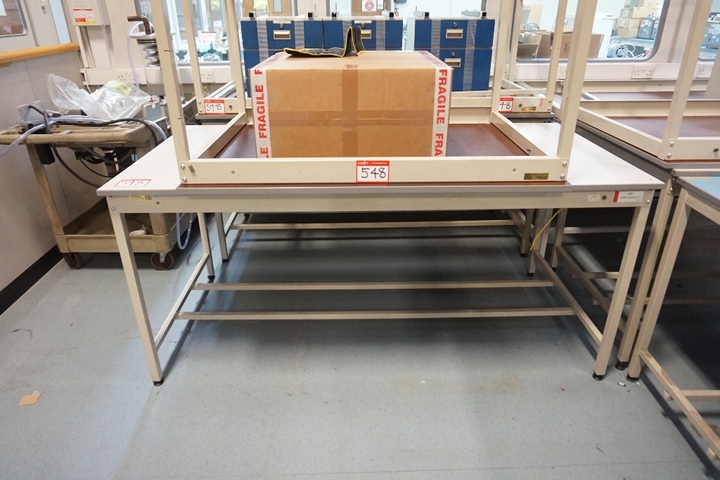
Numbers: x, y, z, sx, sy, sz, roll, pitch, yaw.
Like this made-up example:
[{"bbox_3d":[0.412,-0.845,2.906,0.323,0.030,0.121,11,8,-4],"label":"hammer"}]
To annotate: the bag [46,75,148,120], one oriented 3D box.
[{"bbox_3d":[-1.363,-0.768,2.584,0.480,0.215,0.280,-1,26,0],"label":"bag"}]

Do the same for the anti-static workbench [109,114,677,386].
[{"bbox_3d":[0.071,0.011,2.145,1.830,0.840,0.915,-1,26,0],"label":"anti-static workbench"}]

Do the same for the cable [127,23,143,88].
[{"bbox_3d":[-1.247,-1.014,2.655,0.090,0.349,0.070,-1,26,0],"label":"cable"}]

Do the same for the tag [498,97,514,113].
[{"bbox_3d":[0.748,-0.707,2.510,0.104,0.074,0.005,-1,26,0],"label":"tag"}]

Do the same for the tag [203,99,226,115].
[{"bbox_3d":[-0.762,-0.701,2.526,0.104,0.074,0.005,-1,26,0],"label":"tag"}]

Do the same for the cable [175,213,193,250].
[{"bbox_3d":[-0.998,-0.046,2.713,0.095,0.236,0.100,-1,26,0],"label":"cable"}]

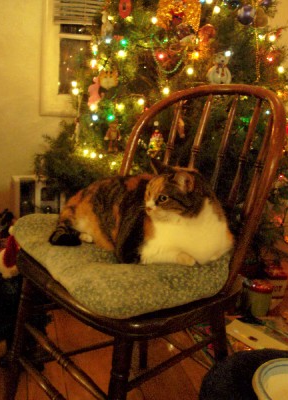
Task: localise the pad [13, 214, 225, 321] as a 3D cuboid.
[{"bbox_3d":[-0.051,0.113,0.900,0.370,0.060,0.420,-5,20,-39],"label":"pad"}]

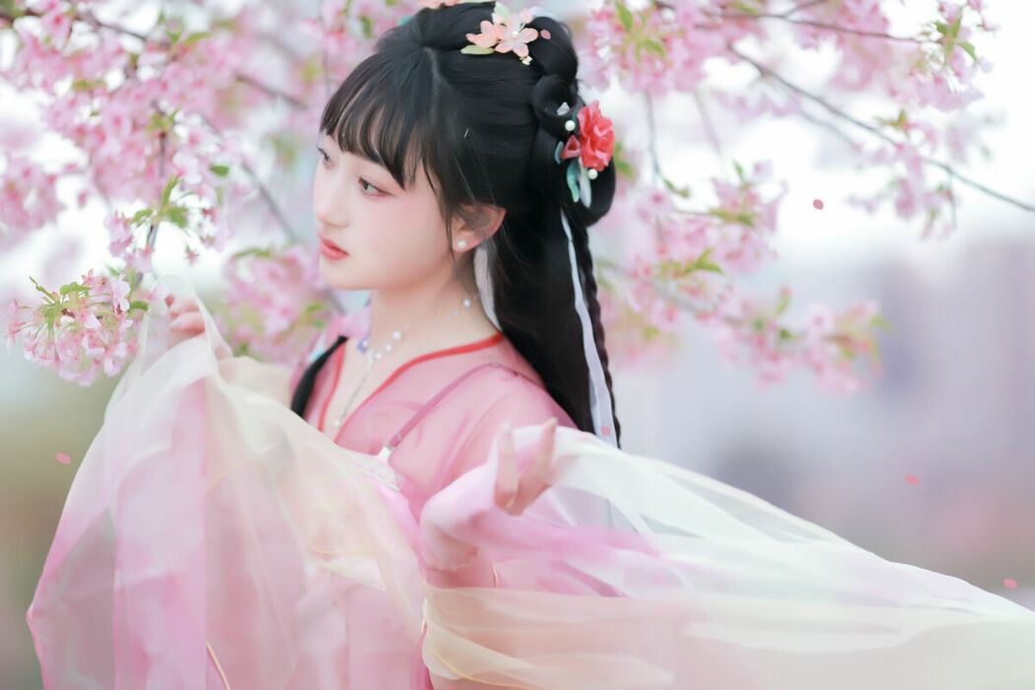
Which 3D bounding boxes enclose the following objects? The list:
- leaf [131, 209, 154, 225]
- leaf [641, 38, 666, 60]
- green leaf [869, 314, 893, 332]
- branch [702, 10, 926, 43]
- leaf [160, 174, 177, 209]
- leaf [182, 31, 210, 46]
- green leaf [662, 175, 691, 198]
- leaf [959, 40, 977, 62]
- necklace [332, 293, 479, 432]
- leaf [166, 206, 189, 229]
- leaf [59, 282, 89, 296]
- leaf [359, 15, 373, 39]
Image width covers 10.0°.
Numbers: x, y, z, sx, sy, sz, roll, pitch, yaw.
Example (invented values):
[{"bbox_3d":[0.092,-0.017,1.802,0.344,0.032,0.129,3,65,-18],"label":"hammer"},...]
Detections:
[{"bbox_3d":[-0.328,-0.112,5.160,0.022,0.009,0.012,-28,0,0],"label":"leaf"},{"bbox_3d":[0.125,-0.270,5.380,0.026,0.013,0.014,30,0,0],"label":"leaf"},{"bbox_3d":[0.346,-0.021,5.600,0.023,0.013,0.014,20,0,0],"label":"green leaf"},{"bbox_3d":[0.276,-0.297,5.500,0.210,0.016,0.050,8,0,0],"label":"branch"},{"bbox_3d":[-0.306,-0.135,5.180,0.009,0.032,0.012,22,0,0],"label":"leaf"},{"bbox_3d":[-0.299,-0.285,5.480,0.027,0.009,0.014,-20,0,0],"label":"leaf"},{"bbox_3d":[0.145,-0.144,5.360,0.030,0.008,0.012,35,0,0],"label":"green leaf"},{"bbox_3d":[0.409,-0.268,5.360,0.010,0.024,0.012,-40,0,0],"label":"leaf"},{"bbox_3d":[-0.096,0.014,5.080,0.145,0.125,0.115,0,0,-40],"label":"necklace"},{"bbox_3d":[-0.298,-0.112,5.180,0.024,0.013,0.012,30,0,0],"label":"leaf"},{"bbox_3d":[-0.381,-0.048,5.060,0.024,0.011,0.014,0,0,0],"label":"leaf"},{"bbox_3d":[-0.140,-0.292,5.440,0.010,0.023,0.012,-20,0,0],"label":"leaf"}]

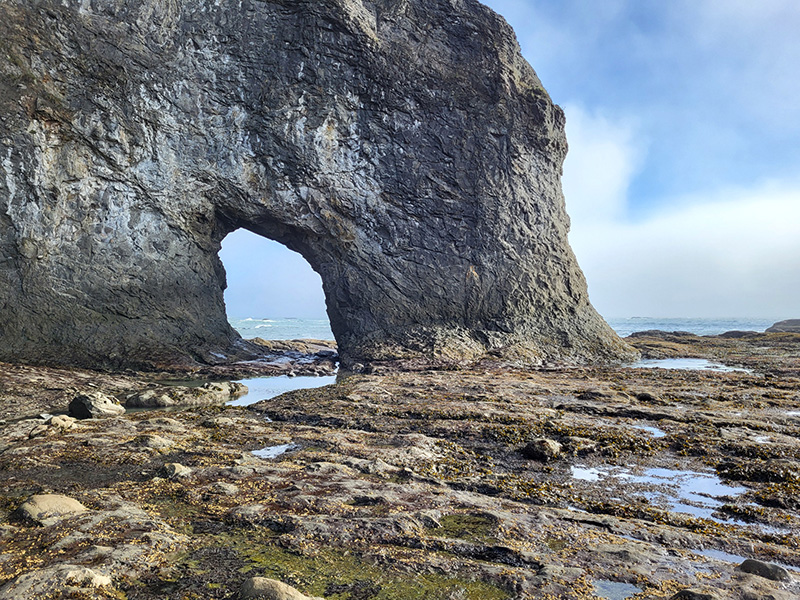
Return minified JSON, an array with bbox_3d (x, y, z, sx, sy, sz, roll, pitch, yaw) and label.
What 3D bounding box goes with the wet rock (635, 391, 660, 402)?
[{"bbox_3d":[4.830,1.871,11.729,0.469,0.202,0.329,-1,-2,22],"label":"wet rock"}]

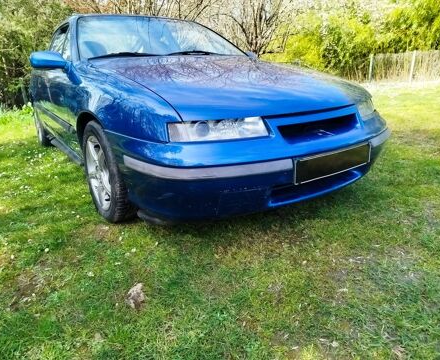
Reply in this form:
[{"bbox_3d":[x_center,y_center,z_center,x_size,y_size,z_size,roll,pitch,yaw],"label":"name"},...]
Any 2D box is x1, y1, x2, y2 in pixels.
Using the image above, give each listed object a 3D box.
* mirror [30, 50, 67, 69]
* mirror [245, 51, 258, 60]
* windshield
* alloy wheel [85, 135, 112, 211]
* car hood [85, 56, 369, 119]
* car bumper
[{"bbox_3d":[-1.094,-0.782,2.154,0.210,0.110,0.130,-14,22,-32],"label":"mirror"},{"bbox_3d":[0.297,-1.119,3.051,0.210,0.110,0.130,-14,22,-32],"label":"mirror"},{"bbox_3d":[-0.452,-1.137,2.616,1.380,0.130,0.820,-14,48,-32],"label":"windshield"},{"bbox_3d":[-0.596,-0.045,1.875,0.180,0.430,0.430,-14,22,-32],"label":"alloy wheel"},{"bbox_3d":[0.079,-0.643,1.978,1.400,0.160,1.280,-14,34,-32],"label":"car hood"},{"bbox_3d":[0.372,-0.109,1.724,1.670,0.360,0.570,-14,22,-32],"label":"car bumper"}]

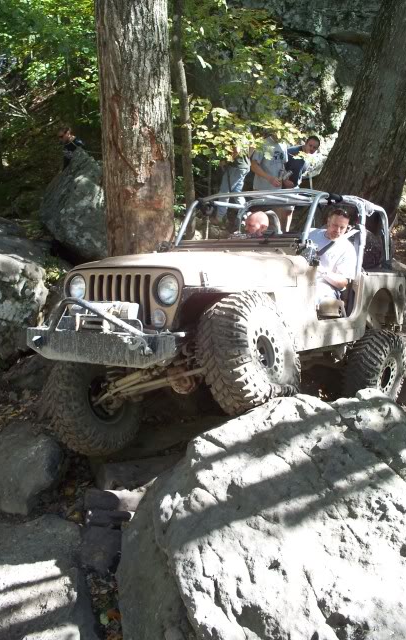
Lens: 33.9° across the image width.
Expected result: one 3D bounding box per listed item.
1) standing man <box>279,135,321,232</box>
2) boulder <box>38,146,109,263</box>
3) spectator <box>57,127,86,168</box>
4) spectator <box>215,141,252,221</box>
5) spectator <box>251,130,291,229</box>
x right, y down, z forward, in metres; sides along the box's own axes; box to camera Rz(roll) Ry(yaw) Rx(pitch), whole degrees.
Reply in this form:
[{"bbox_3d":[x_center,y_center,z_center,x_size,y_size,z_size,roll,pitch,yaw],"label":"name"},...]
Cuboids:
[{"bbox_3d":[1.392,-1.931,9.700,0.550,1.650,0.500,-2,7,-6],"label":"standing man"},{"bbox_3d":[-1.501,-1.475,8.500,1.100,1.400,1.150,-2,7,-11],"label":"boulder"},{"bbox_3d":[-1.991,-2.066,10.000,0.450,1.650,0.500,-5,8,-31],"label":"spectator"},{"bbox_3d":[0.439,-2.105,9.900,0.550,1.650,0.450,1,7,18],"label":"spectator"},{"bbox_3d":[0.988,-1.897,9.600,0.550,1.750,0.450,-4,7,-21],"label":"spectator"}]

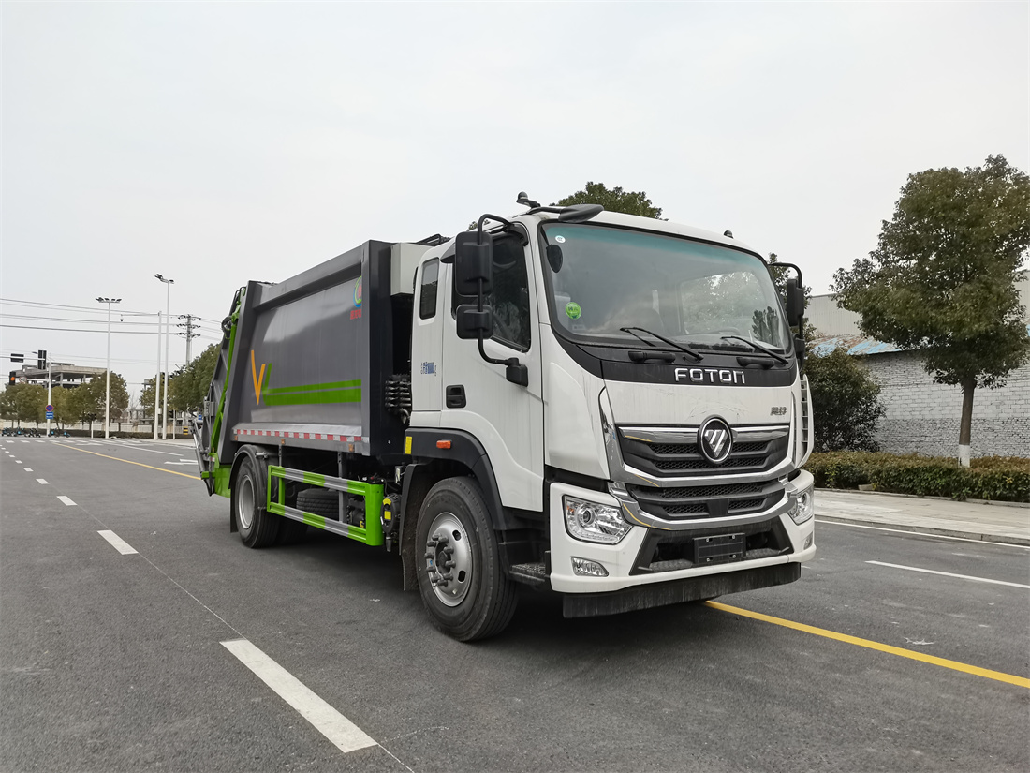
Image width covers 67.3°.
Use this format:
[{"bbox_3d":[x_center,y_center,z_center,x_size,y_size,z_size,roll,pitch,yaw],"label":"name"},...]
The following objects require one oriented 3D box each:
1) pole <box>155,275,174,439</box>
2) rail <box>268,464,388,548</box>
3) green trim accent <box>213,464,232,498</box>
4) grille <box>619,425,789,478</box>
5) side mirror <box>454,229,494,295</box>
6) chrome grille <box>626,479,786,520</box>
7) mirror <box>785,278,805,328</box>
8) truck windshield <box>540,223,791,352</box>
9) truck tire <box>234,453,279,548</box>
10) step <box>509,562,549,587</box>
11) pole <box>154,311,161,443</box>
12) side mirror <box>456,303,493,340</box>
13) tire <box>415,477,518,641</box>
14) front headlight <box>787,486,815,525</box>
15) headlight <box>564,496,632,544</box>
[{"bbox_3d":[-28.358,-2.414,62.132,1.500,13.200,0.500,2,-3,-35],"label":"pole"},{"bbox_3d":[-1.742,1.001,6.859,0.110,0.470,2.760,2,-3,-33],"label":"rail"},{"bbox_3d":[-3.656,1.194,9.919,0.160,0.420,0.880,2,-3,-35],"label":"green trim accent"},{"bbox_3d":[1.159,0.369,4.475,1.450,0.300,0.140,2,-3,-33],"label":"grille"},{"bbox_3d":[-0.233,-0.689,4.346,0.215,0.365,0.120,1,-3,-13],"label":"side mirror"},{"bbox_3d":[1.213,0.696,4.737,1.360,0.235,0.130,2,-3,-35],"label":"chrome grille"},{"bbox_3d":[2.165,-0.642,5.963,0.120,0.365,0.215,-2,-3,33],"label":"mirror"},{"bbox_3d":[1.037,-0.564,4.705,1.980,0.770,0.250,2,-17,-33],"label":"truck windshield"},{"bbox_3d":[-2.930,1.296,8.798,0.280,1.030,1.030,2,-3,-35],"label":"truck tire"},{"bbox_3d":[0.120,1.016,4.176,0.210,0.100,0.300,2,-3,-33],"label":"step"},{"bbox_3d":[-27.892,-0.820,60.500,0.300,10.100,0.300,1,-3,-25],"label":"pole"},{"bbox_3d":[-0.213,-0.338,4.077,0.193,0.190,0.100,0,-3,-9],"label":"side mirror"},{"bbox_3d":[-0.334,1.121,5.126,0.280,1.030,1.030,2,-3,-35],"label":"tire"},{"bbox_3d":[1.821,0.743,4.956,0.390,0.265,0.170,2,-3,-33],"label":"front headlight"},{"bbox_3d":[0.434,0.704,4.061,0.390,0.265,0.170,2,-3,-33],"label":"headlight"}]

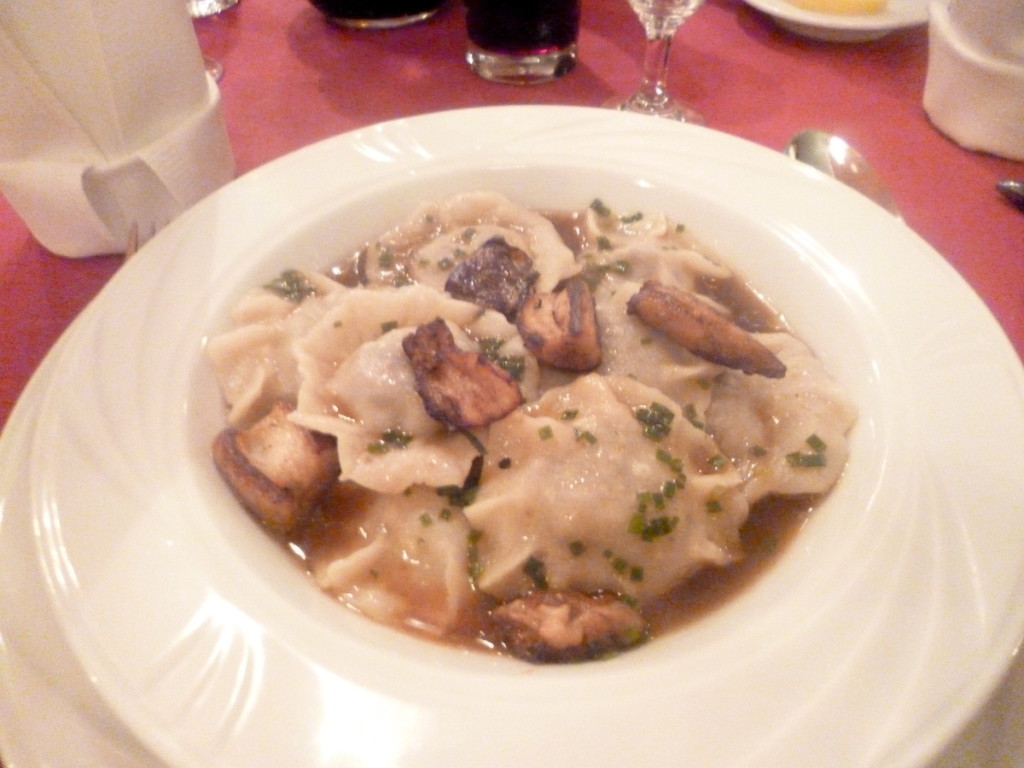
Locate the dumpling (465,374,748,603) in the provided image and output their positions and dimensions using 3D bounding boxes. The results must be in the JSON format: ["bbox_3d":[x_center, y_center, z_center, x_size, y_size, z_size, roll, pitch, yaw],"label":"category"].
[{"bbox_3d":[0.025,0.025,0.195,0.077,0.025,0.072,0,48,0],"label":"dumpling"}]

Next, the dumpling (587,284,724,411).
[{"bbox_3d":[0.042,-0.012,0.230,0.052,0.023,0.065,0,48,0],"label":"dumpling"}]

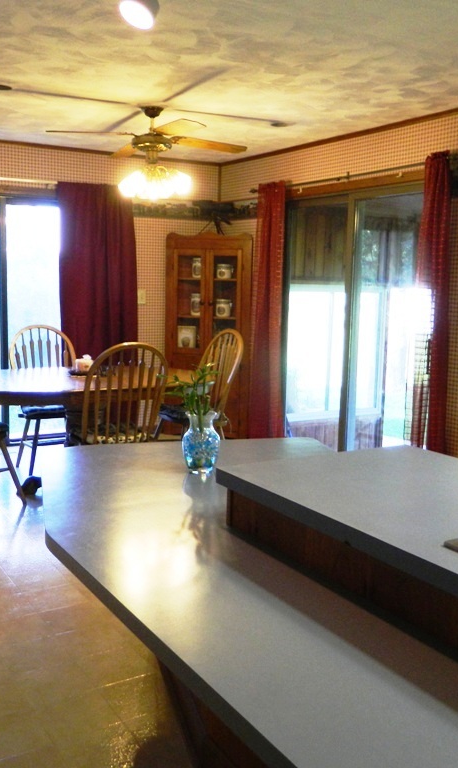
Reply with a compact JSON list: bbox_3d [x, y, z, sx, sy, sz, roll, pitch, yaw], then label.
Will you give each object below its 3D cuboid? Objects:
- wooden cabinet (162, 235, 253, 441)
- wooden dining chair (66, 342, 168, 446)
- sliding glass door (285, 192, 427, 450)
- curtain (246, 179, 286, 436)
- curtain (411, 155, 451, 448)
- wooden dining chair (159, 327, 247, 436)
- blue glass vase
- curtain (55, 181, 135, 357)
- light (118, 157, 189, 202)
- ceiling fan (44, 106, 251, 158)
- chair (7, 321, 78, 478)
[{"bbox_3d":[-0.133,-0.443,6.751,0.770,1.780,0.450,3,9,13],"label":"wooden cabinet"},{"bbox_3d":[-0.667,0.253,4.441,0.530,1.055,0.585,-4,10,-30],"label":"wooden dining chair"},{"bbox_3d":[0.917,-0.371,5.444,0.100,2.050,1.780,-4,10,-32],"label":"sliding glass door"},{"bbox_3d":[0.335,-0.566,6.213,0.110,2.200,0.480,-4,10,-32],"label":"curtain"},{"bbox_3d":[1.280,-0.330,4.690,0.110,2.170,0.290,-4,10,-32],"label":"curtain"},{"bbox_3d":[-0.218,0.137,5.295,0.585,1.055,0.530,-4,10,-32],"label":"wooden dining chair"},{"bbox_3d":[-0.097,0.203,2.580,0.130,0.208,0.130,1,8,0],"label":"blue glass vase"},{"bbox_3d":[-1.123,-0.599,6.323,0.740,2.170,0.120,-4,10,-32],"label":"curtain"},{"bbox_3d":[-0.488,-1.301,4.670,0.440,0.270,0.440,1,8,0],"label":"light"},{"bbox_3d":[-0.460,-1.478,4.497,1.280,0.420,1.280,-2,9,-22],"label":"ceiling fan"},{"bbox_3d":[-1.266,0.114,5.329,0.530,1.055,0.585,-4,10,-32],"label":"chair"}]

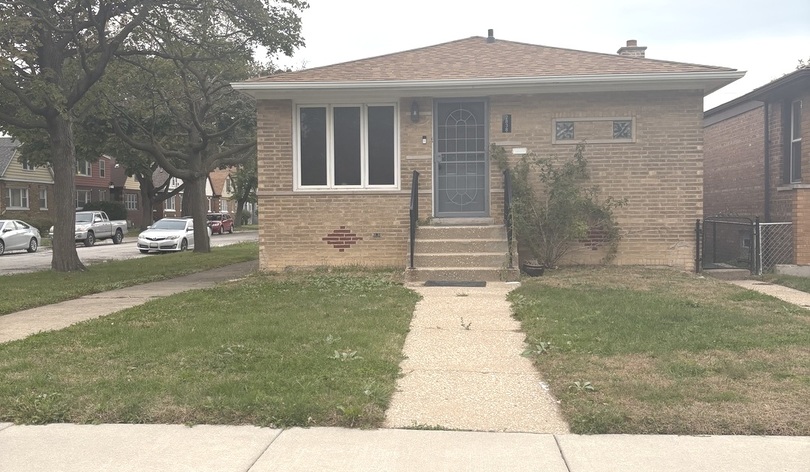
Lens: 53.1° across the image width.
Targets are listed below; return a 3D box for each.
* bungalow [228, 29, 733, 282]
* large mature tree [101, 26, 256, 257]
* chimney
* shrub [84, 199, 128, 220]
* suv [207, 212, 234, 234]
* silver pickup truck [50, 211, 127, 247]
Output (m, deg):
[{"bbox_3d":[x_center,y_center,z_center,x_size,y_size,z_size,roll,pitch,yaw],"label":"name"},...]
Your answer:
[{"bbox_3d":[1.721,-2.036,19.368,8.450,4.880,12.200,0,2,5],"label":"bungalow"},{"bbox_3d":[-8.413,-3.843,32.453,7.200,9.000,7.200,0,2,5],"label":"large mature tree"},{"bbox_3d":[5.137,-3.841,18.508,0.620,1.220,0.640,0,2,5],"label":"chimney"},{"bbox_3d":[-21.228,-1.403,57.761,2.100,2.270,2.700,0,2,5],"label":"shrub"},{"bbox_3d":[-14.988,-1.006,64.759,1.830,1.680,4.600,0,2,5],"label":"suv"},{"bbox_3d":[-16.581,-0.405,42.621,1.910,1.800,5.500,0,2,5],"label":"silver pickup truck"}]

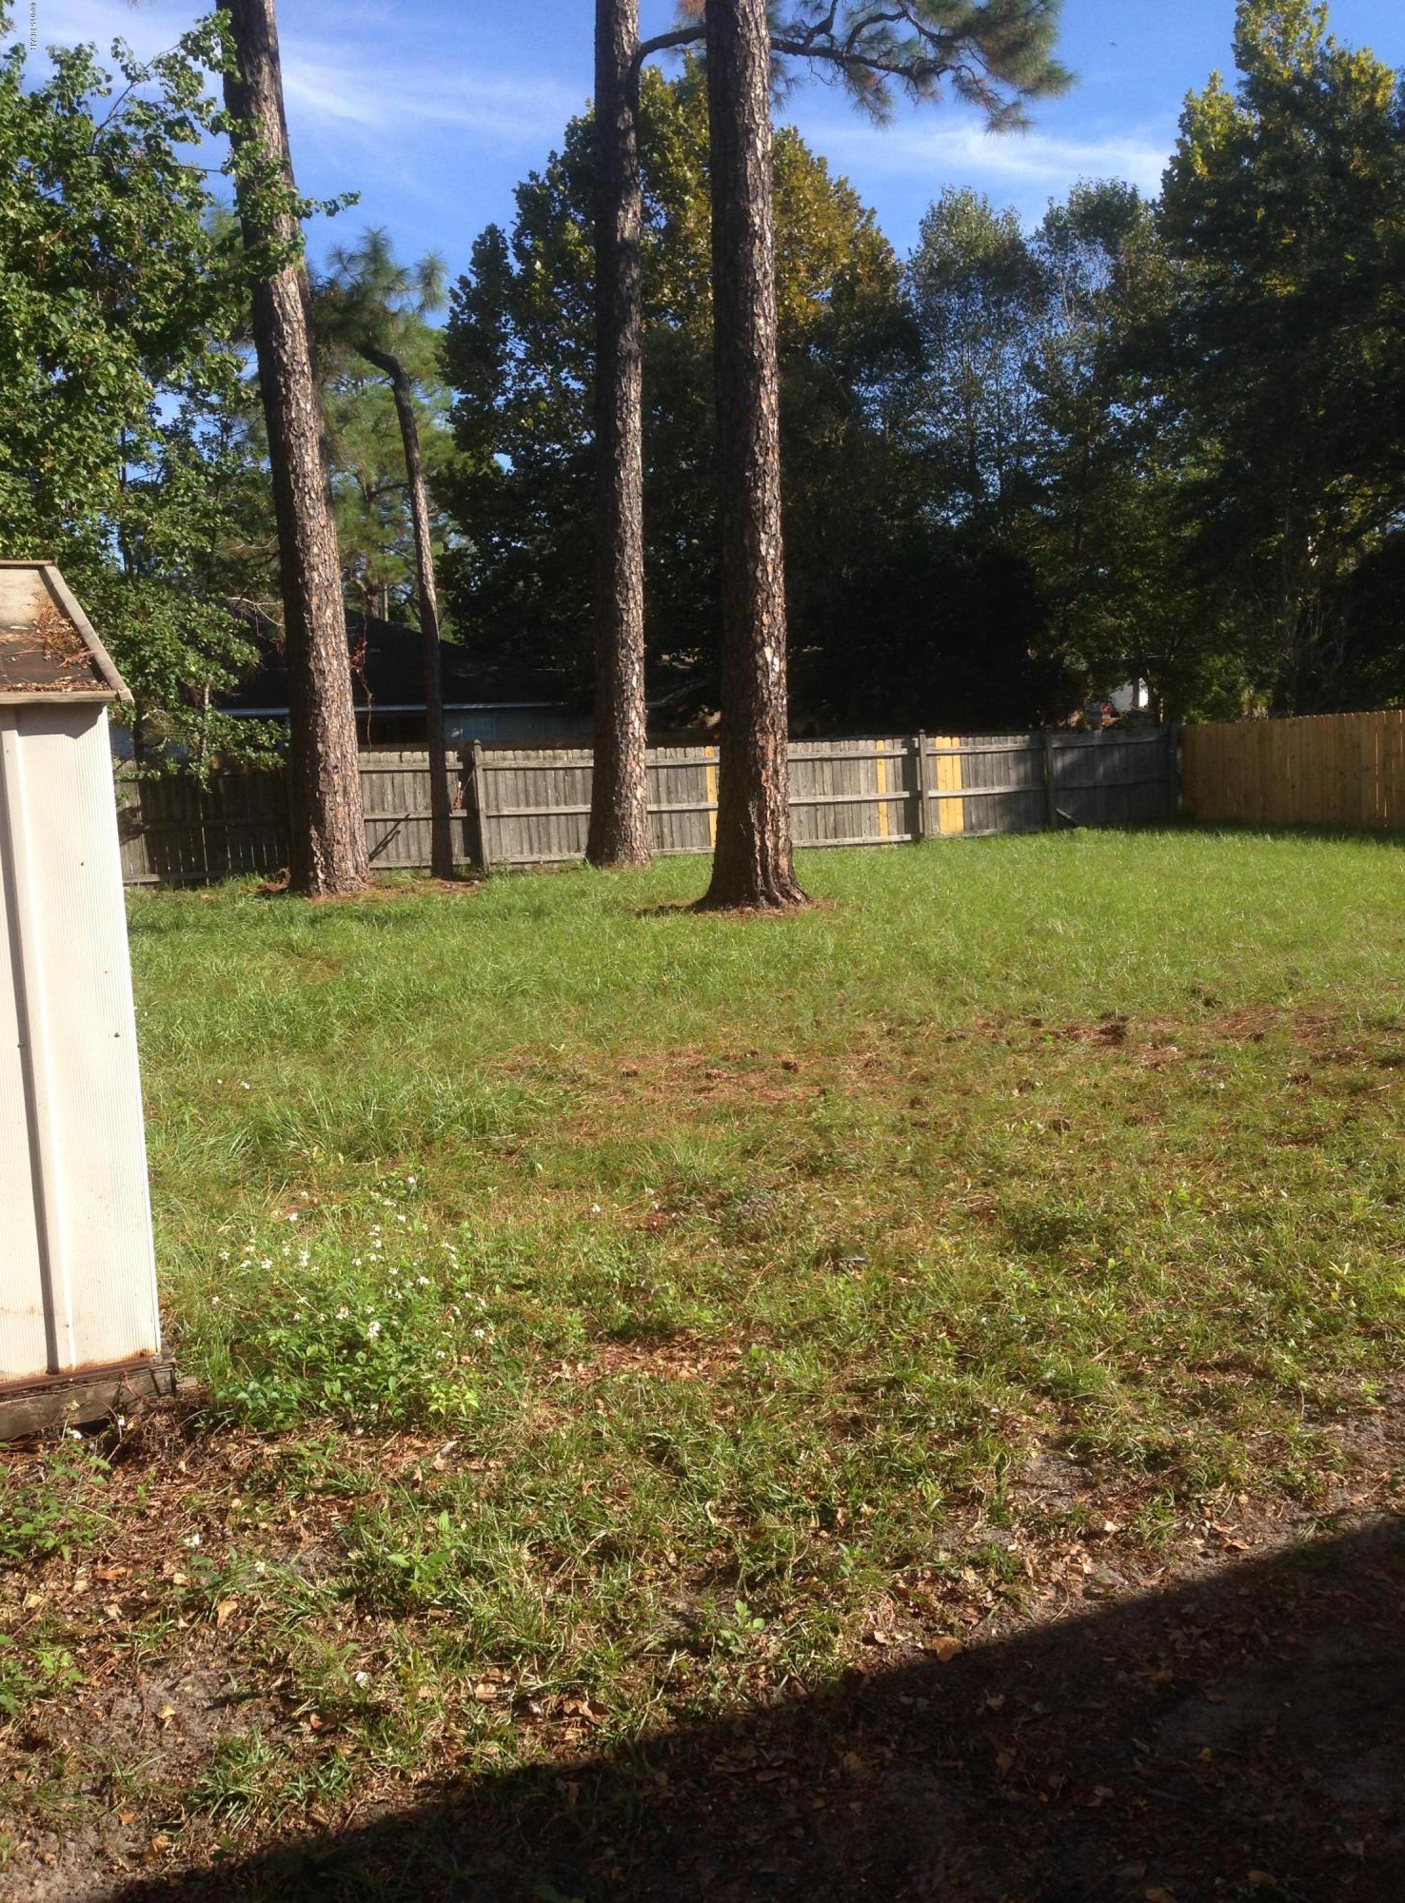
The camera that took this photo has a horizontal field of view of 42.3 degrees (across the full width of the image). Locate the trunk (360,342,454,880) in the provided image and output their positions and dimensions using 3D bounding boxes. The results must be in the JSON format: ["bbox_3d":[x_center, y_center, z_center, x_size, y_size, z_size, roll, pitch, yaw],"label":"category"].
[{"bbox_3d":[-3.845,-4.393,23.625,0.779,6.932,0.500,-4,6,-8],"label":"trunk"}]

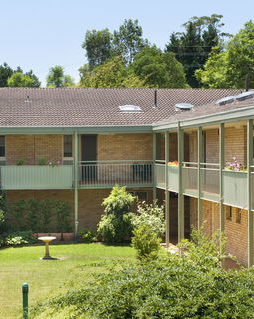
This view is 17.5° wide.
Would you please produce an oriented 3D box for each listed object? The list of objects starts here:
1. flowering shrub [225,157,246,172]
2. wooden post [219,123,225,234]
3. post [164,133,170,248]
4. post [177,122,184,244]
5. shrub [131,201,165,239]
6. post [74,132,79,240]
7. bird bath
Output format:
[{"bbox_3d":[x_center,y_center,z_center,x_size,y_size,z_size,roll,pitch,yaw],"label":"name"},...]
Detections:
[{"bbox_3d":[2.996,0.138,22.800,0.420,0.450,0.750,0,0,-7],"label":"flowering shrub"},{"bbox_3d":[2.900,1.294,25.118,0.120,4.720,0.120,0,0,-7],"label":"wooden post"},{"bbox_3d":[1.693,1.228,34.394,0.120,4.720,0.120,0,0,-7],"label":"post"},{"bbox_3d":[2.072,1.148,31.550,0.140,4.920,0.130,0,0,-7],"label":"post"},{"bbox_3d":[0.870,2.508,33.400,1.380,1.700,1.300,0,0,-7],"label":"shrub"},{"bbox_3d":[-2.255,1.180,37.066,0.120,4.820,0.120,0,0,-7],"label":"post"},{"bbox_3d":[-2.812,3.129,29.100,0.610,0.740,0.610,0,0,-7],"label":"bird bath"}]

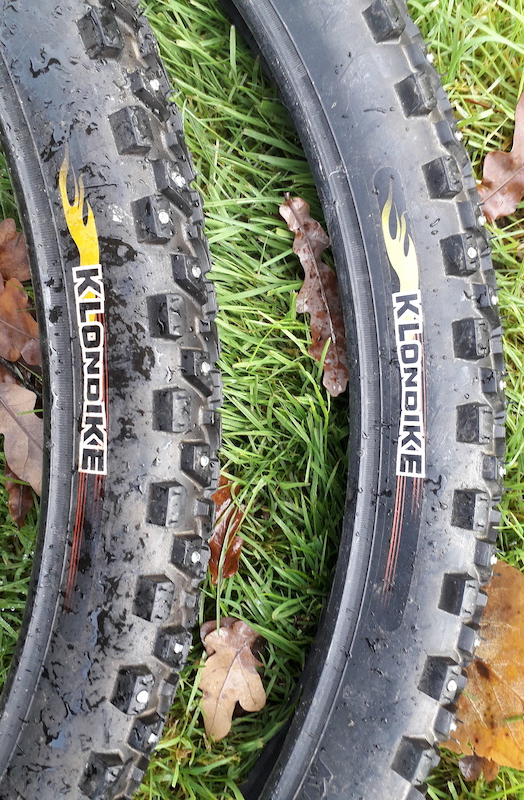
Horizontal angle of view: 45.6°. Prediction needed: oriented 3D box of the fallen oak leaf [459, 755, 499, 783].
[{"bbox_3d":[0.084,0.142,0.243,0.017,0.008,0.016,-3,87,0],"label":"fallen oak leaf"}]

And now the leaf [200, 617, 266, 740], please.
[{"bbox_3d":[-0.011,0.107,0.240,0.027,0.013,0.048,5,87,0],"label":"leaf"}]

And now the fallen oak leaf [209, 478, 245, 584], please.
[{"bbox_3d":[-0.015,0.051,0.245,0.017,0.011,0.044,2,87,0],"label":"fallen oak leaf"}]

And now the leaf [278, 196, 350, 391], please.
[{"bbox_3d":[0.020,-0.040,0.238,0.020,0.013,0.079,-14,87,-1],"label":"leaf"}]

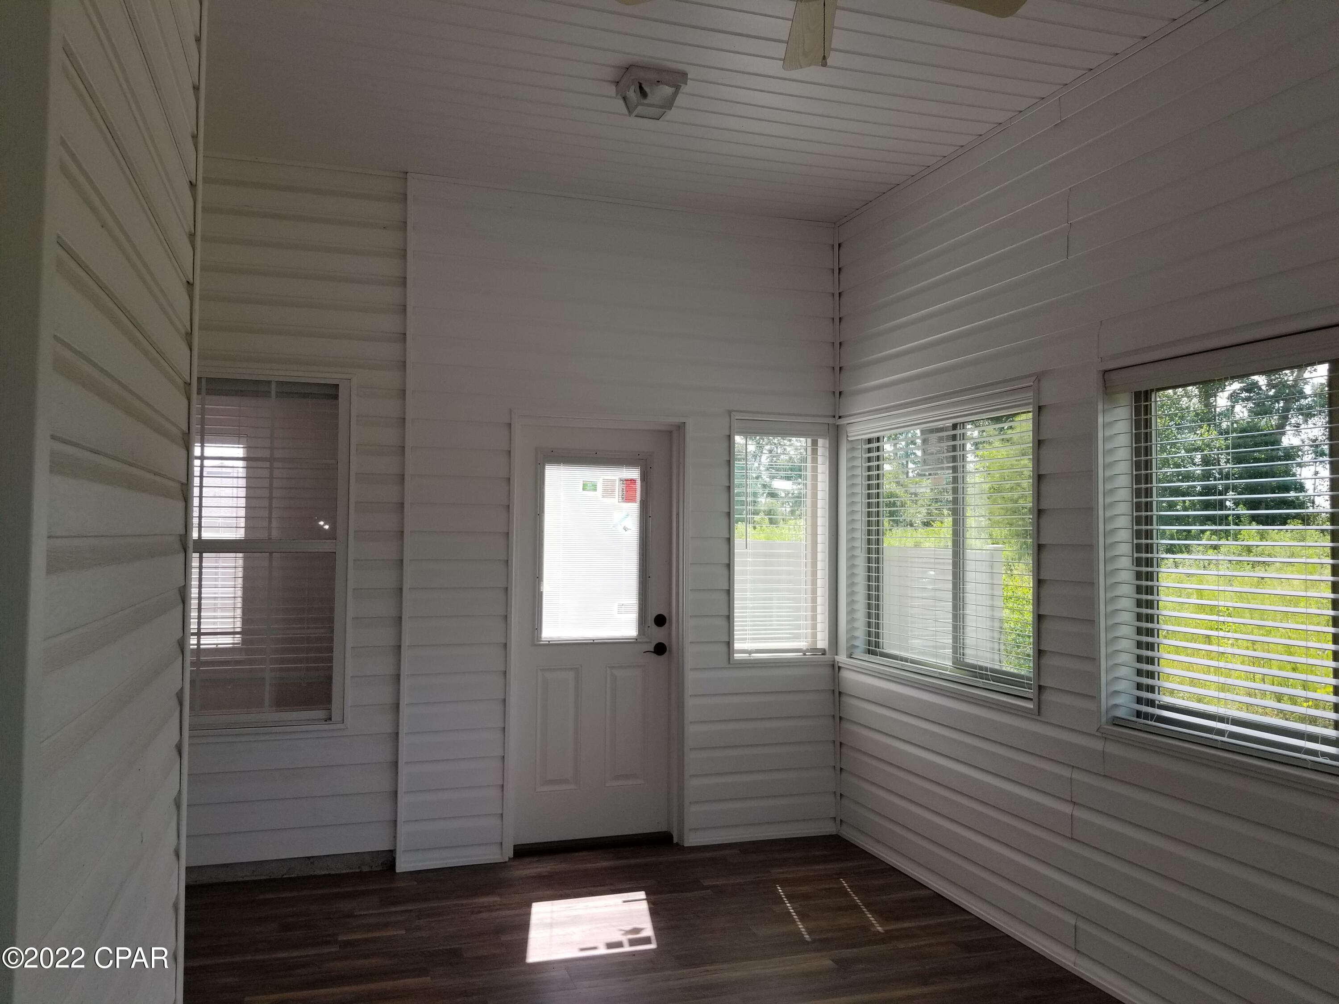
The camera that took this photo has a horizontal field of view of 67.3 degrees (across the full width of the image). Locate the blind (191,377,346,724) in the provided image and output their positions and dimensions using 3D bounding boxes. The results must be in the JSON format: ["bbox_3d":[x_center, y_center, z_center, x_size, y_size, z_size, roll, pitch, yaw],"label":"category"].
[{"bbox_3d":[-1.870,0.208,4.334,0.918,1.521,0.080,1,-2,-19],"label":"blind"}]

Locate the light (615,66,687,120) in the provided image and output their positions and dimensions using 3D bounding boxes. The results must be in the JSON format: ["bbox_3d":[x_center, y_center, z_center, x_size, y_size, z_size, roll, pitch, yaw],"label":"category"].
[{"bbox_3d":[-0.069,-1.441,3.590,0.204,0.125,0.198,1,-2,-19],"label":"light"}]

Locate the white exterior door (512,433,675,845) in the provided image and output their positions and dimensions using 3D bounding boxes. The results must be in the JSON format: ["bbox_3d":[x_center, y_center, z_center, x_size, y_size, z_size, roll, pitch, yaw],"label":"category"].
[{"bbox_3d":[-0.370,0.617,4.846,0.785,1.979,0.050,1,-2,-19],"label":"white exterior door"}]

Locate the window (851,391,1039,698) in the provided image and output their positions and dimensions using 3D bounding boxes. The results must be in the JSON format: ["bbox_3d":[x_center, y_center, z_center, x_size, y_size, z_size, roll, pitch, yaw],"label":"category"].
[{"bbox_3d":[1.165,0.182,4.432,0.090,1.180,1.423,1,-2,-19],"label":"window"}]

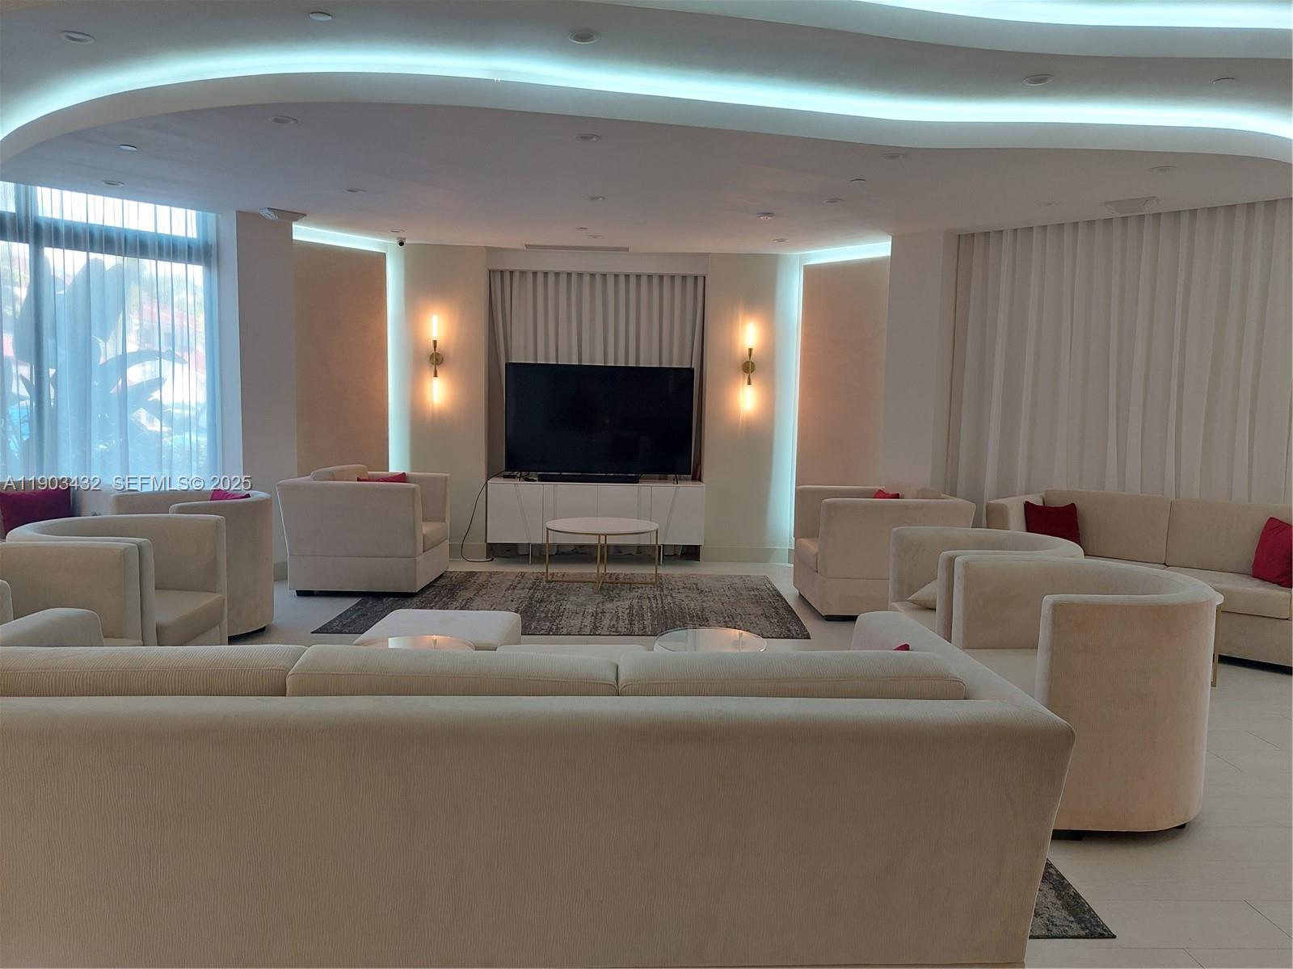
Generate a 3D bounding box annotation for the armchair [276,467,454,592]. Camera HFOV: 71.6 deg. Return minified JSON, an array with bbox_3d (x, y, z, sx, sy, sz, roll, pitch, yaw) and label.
[{"bbox_3d":[-2.122,0.339,6.855,1.000,0.870,0.930,1,6,2],"label":"armchair"}]

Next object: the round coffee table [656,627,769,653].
[{"bbox_3d":[0.273,0.894,3.831,0.475,0.450,0.475,1,6,0],"label":"round coffee table"}]

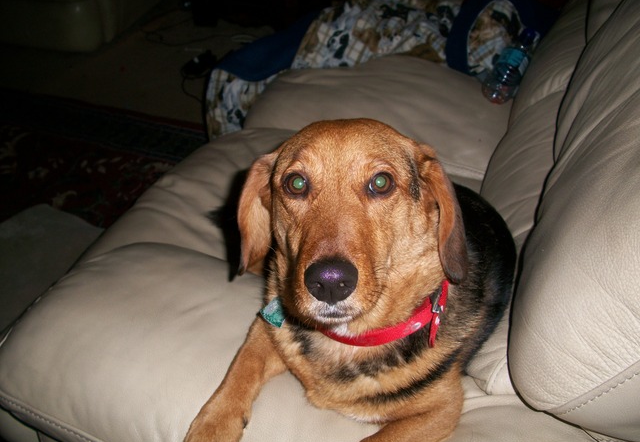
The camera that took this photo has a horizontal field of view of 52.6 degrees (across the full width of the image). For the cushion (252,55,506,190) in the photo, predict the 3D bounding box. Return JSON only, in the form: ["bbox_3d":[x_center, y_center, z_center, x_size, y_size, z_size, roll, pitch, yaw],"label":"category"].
[{"bbox_3d":[0.147,-0.202,1.361,0.510,0.160,0.530,14,37,19],"label":"cushion"}]

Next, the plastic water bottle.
[{"bbox_3d":[0.409,-0.338,1.375,0.064,0.064,0.205,19,64,25],"label":"plastic water bottle"}]

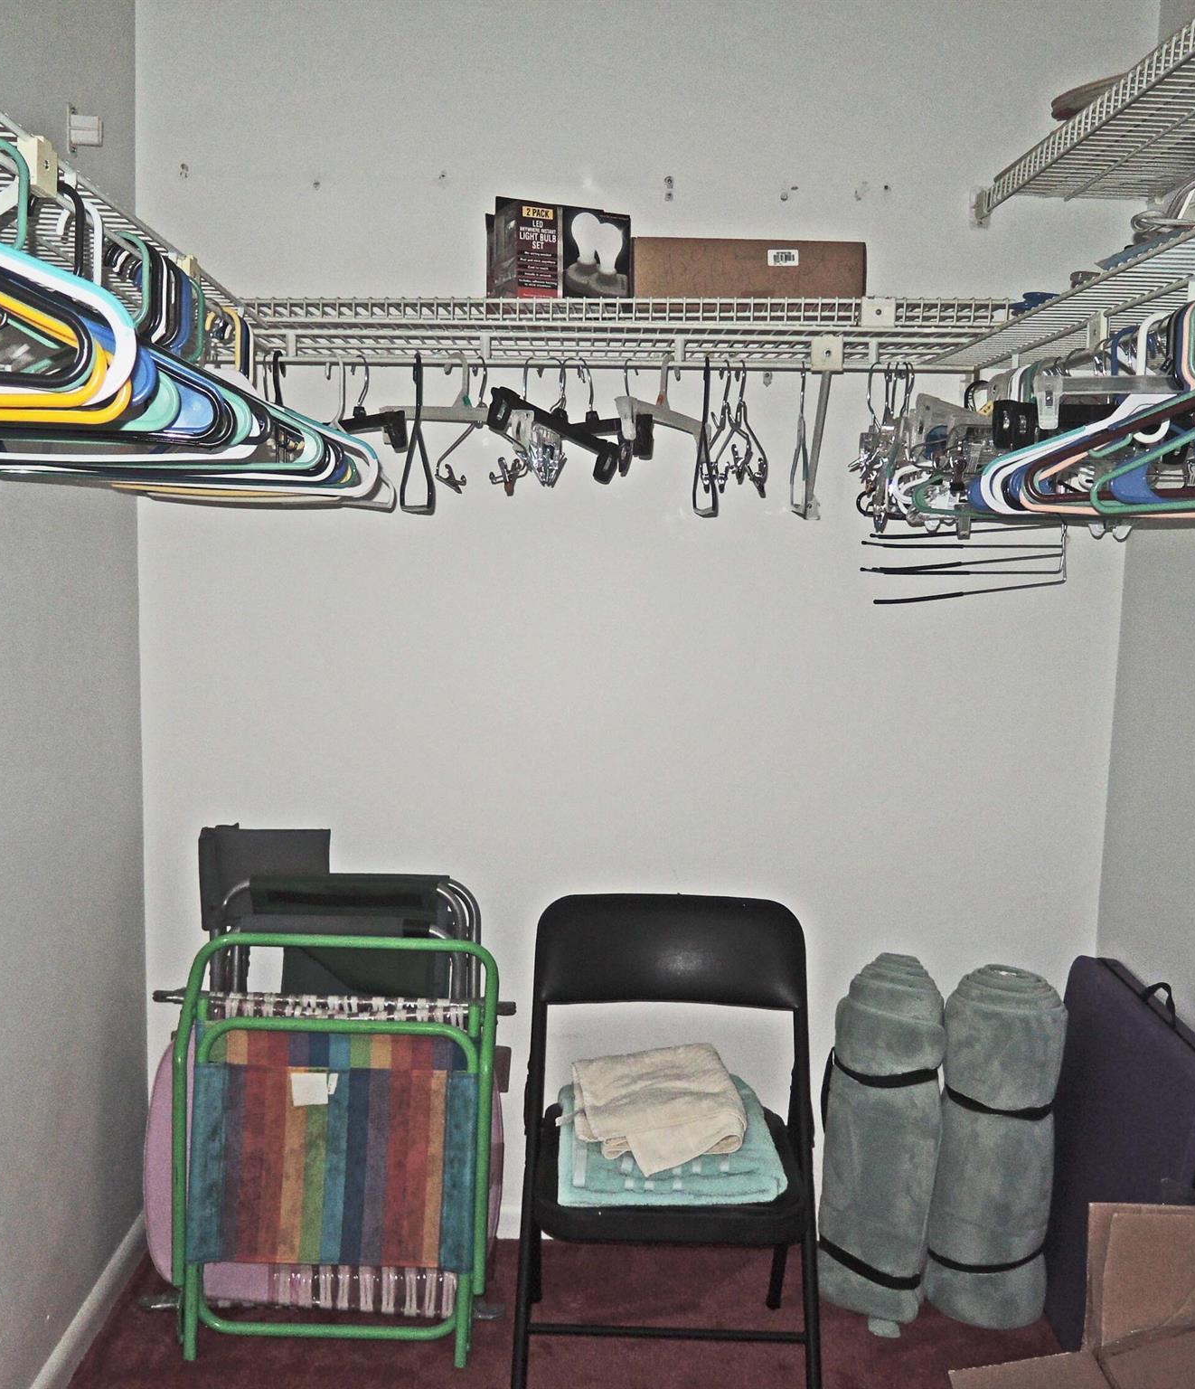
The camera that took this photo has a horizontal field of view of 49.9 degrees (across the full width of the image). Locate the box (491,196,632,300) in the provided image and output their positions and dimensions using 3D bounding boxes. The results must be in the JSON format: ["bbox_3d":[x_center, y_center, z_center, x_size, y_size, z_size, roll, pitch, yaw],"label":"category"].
[{"bbox_3d":[-0.067,-0.693,2.060,0.232,0.153,0.080,0,6,-20],"label":"box"}]

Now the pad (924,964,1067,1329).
[{"bbox_3d":[0.727,0.794,2.328,0.213,0.605,0.213,2,5,0],"label":"pad"}]

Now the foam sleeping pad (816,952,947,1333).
[{"bbox_3d":[0.519,0.781,2.333,0.215,0.620,0.215,2,5,0],"label":"foam sleeping pad"}]

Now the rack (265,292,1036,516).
[{"bbox_3d":[0.043,-0.469,2.160,1.190,0.320,0.380,2,5,1],"label":"rack"}]

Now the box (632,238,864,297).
[{"bbox_3d":[0.240,-0.673,2.156,0.370,0.113,0.240,2,5,1],"label":"box"}]

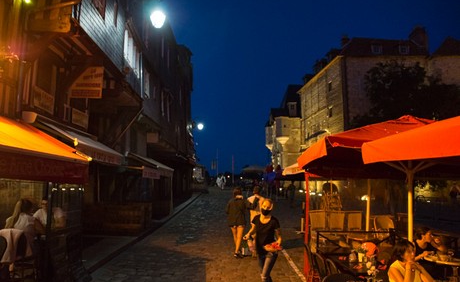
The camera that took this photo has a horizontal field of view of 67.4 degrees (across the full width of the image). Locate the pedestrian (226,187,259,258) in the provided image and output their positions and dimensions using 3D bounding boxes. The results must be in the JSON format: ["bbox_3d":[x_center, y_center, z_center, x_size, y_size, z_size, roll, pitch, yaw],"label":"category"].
[{"bbox_3d":[0.280,1.830,7.800,0.620,1.580,0.360,0,-6,-1],"label":"pedestrian"}]

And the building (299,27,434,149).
[{"bbox_3d":[13.600,-2.400,37.300,8.800,15.800,14.500,0,-6,-3],"label":"building"}]

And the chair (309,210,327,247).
[{"bbox_3d":[2.190,2.200,8.500,0.470,0.920,0.550,0,-6,0],"label":"chair"}]

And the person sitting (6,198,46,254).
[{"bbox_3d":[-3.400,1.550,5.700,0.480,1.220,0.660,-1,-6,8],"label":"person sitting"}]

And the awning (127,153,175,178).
[{"bbox_3d":[-3.520,1.060,15.500,1.350,0.850,3.300,0,-6,0],"label":"awning"}]

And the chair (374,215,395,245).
[{"bbox_3d":[3.840,2.260,8.600,0.510,0.870,0.540,1,-6,-10],"label":"chair"}]

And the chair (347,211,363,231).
[{"bbox_3d":[3.100,2.220,8.550,0.470,0.920,0.550,0,-6,0],"label":"chair"}]

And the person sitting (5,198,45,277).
[{"bbox_3d":[-3.400,1.560,5.700,0.480,1.240,0.680,-1,-6,8],"label":"person sitting"}]

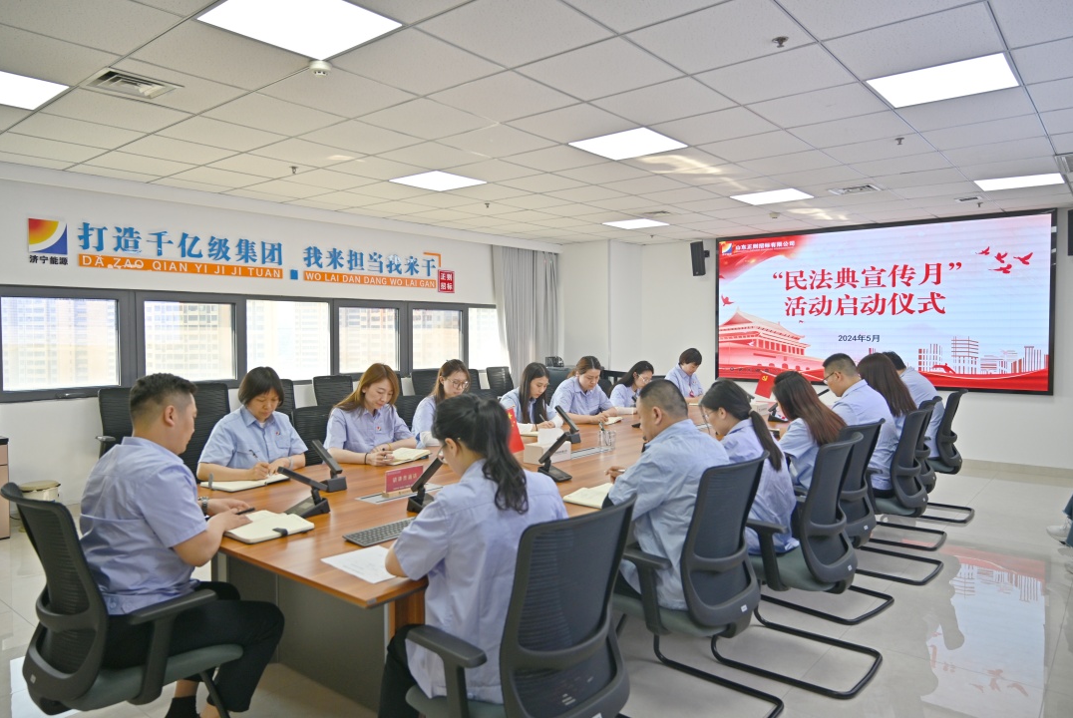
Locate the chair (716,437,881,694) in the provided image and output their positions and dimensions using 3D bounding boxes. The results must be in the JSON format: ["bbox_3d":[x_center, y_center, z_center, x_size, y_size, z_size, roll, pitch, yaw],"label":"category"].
[{"bbox_3d":[1.162,0.839,3.215,0.630,0.980,0.610,2,3,40],"label":"chair"}]

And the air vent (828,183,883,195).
[{"bbox_3d":[2.742,-1.460,6.175,0.380,0.040,0.320,2,3,40],"label":"air vent"}]

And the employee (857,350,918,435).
[{"bbox_3d":[2.406,0.599,5.178,0.700,1.290,0.480,2,3,40],"label":"employee"}]

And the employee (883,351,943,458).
[{"bbox_3d":[2.969,0.583,5.945,0.750,1.290,0.520,2,3,40],"label":"employee"}]

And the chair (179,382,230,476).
[{"bbox_3d":[-2.832,0.723,6.324,0.620,0.980,0.610,2,3,40],"label":"chair"}]

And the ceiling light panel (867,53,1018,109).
[{"bbox_3d":[1.982,-1.349,3.484,0.590,0.040,0.590,2,3,40],"label":"ceiling light panel"}]

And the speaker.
[{"bbox_3d":[2.106,-1.282,9.205,0.150,0.450,0.170,2,14,40],"label":"speaker"}]

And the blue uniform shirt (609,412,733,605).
[{"bbox_3d":[0.531,0.553,2.728,0.440,0.650,0.520,2,3,40],"label":"blue uniform shirt"}]

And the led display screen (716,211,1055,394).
[{"bbox_3d":[3.742,-0.601,8.225,3.580,1.810,0.100,2,3,40],"label":"led display screen"}]

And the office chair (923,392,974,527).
[{"bbox_3d":[3.161,0.744,5.791,0.620,0.980,0.610,2,3,40],"label":"office chair"}]

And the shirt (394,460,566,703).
[{"bbox_3d":[-0.128,0.590,2.028,0.410,0.650,0.500,2,3,40],"label":"shirt"}]

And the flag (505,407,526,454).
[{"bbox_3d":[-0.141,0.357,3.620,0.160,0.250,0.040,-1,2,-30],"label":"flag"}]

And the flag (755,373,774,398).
[{"bbox_3d":[2.000,0.232,6.289,0.150,0.200,0.030,19,14,38],"label":"flag"}]

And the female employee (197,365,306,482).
[{"bbox_3d":[-1.510,0.683,3.804,0.820,1.260,0.600,2,3,40],"label":"female employee"}]

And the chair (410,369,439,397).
[{"bbox_3d":[-1.022,0.646,8.479,0.620,0.980,0.600,2,3,40],"label":"chair"}]

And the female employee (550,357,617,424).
[{"bbox_3d":[0.416,0.600,5.881,0.520,1.240,0.700,-1,2,-30],"label":"female employee"}]

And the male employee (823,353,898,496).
[{"bbox_3d":[1.946,0.621,4.637,0.750,1.310,0.520,2,3,40],"label":"male employee"}]

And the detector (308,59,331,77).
[{"bbox_3d":[-0.968,-1.304,3.203,0.104,0.050,0.104,0,2,0],"label":"detector"}]

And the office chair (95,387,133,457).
[{"bbox_3d":[-3.221,0.741,5.856,0.620,0.980,0.610,2,3,40],"label":"office chair"}]

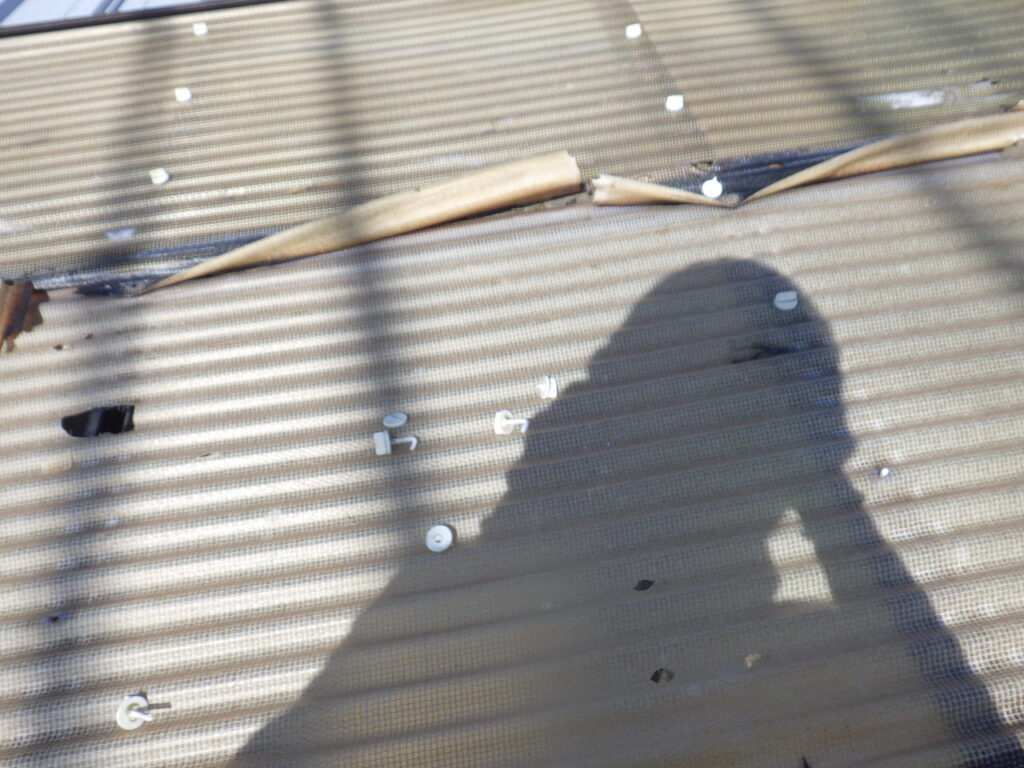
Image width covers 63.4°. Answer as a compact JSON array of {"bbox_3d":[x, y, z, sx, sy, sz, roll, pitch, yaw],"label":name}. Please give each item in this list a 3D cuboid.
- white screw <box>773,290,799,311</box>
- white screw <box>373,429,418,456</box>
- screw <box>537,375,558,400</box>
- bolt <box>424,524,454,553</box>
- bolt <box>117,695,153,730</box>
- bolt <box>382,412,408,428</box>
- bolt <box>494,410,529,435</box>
[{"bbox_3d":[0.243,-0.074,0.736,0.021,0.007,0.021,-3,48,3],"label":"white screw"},{"bbox_3d":[-0.093,0.047,0.661,0.035,0.018,0.018,-6,47,-8],"label":"white screw"},{"bbox_3d":[0.029,0.003,0.687,0.015,0.019,0.019,-9,49,-20],"label":"screw"},{"bbox_3d":[-0.052,0.112,0.599,0.020,0.010,0.020,1,73,-3],"label":"bolt"},{"bbox_3d":[-0.237,0.208,0.521,0.032,0.020,0.020,-18,55,46],"label":"bolt"},{"bbox_3d":[-0.096,0.030,0.683,0.019,0.005,0.019,-9,30,-3],"label":"bolt"},{"bbox_3d":[0.000,0.031,0.663,0.030,0.018,0.018,-11,51,27],"label":"bolt"}]

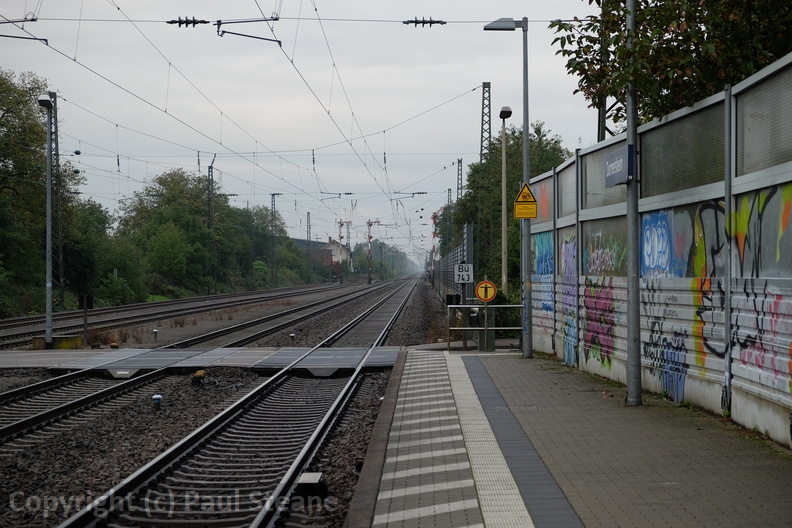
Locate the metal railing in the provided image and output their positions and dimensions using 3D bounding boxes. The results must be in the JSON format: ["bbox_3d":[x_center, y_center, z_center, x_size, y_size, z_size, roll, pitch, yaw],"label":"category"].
[{"bbox_3d":[1.745,1.254,35.600,1.462,0.900,0.060,0,0,1],"label":"metal railing"}]

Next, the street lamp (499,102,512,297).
[{"bbox_3d":[3.187,-1.177,52.720,0.360,6.772,0.650,0,0,-3],"label":"street lamp"}]

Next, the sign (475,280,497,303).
[{"bbox_3d":[1.760,0.539,35.500,0.410,0.410,0.030,0,0,1],"label":"sign"}]

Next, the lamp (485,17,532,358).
[{"bbox_3d":[2.040,-1.394,33.400,0.850,6.256,0.290,0,0,1],"label":"lamp"}]

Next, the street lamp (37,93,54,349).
[{"bbox_3d":[-9.163,-1.096,47.520,0.360,6.652,0.650,0,0,3],"label":"street lamp"}]

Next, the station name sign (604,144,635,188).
[{"bbox_3d":[2.736,-1.166,22.450,0.065,0.410,2.550,0,0,1],"label":"station name sign"}]

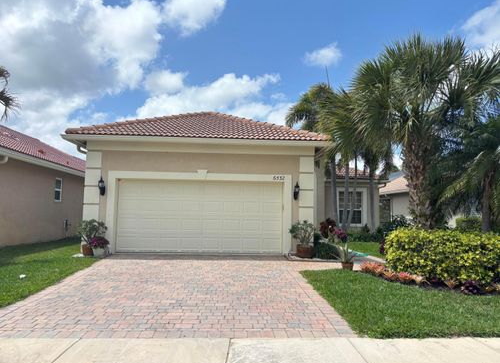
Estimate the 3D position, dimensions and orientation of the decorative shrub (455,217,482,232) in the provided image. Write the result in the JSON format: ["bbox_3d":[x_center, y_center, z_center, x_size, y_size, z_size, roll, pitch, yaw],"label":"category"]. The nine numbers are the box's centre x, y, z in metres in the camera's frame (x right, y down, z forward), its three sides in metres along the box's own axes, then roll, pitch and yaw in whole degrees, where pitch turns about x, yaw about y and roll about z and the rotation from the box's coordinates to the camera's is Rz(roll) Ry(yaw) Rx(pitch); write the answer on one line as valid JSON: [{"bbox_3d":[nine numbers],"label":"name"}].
[{"bbox_3d":[9.332,2.109,15.844,1.300,1.200,1.100,1,-5,-4],"label":"decorative shrub"}]

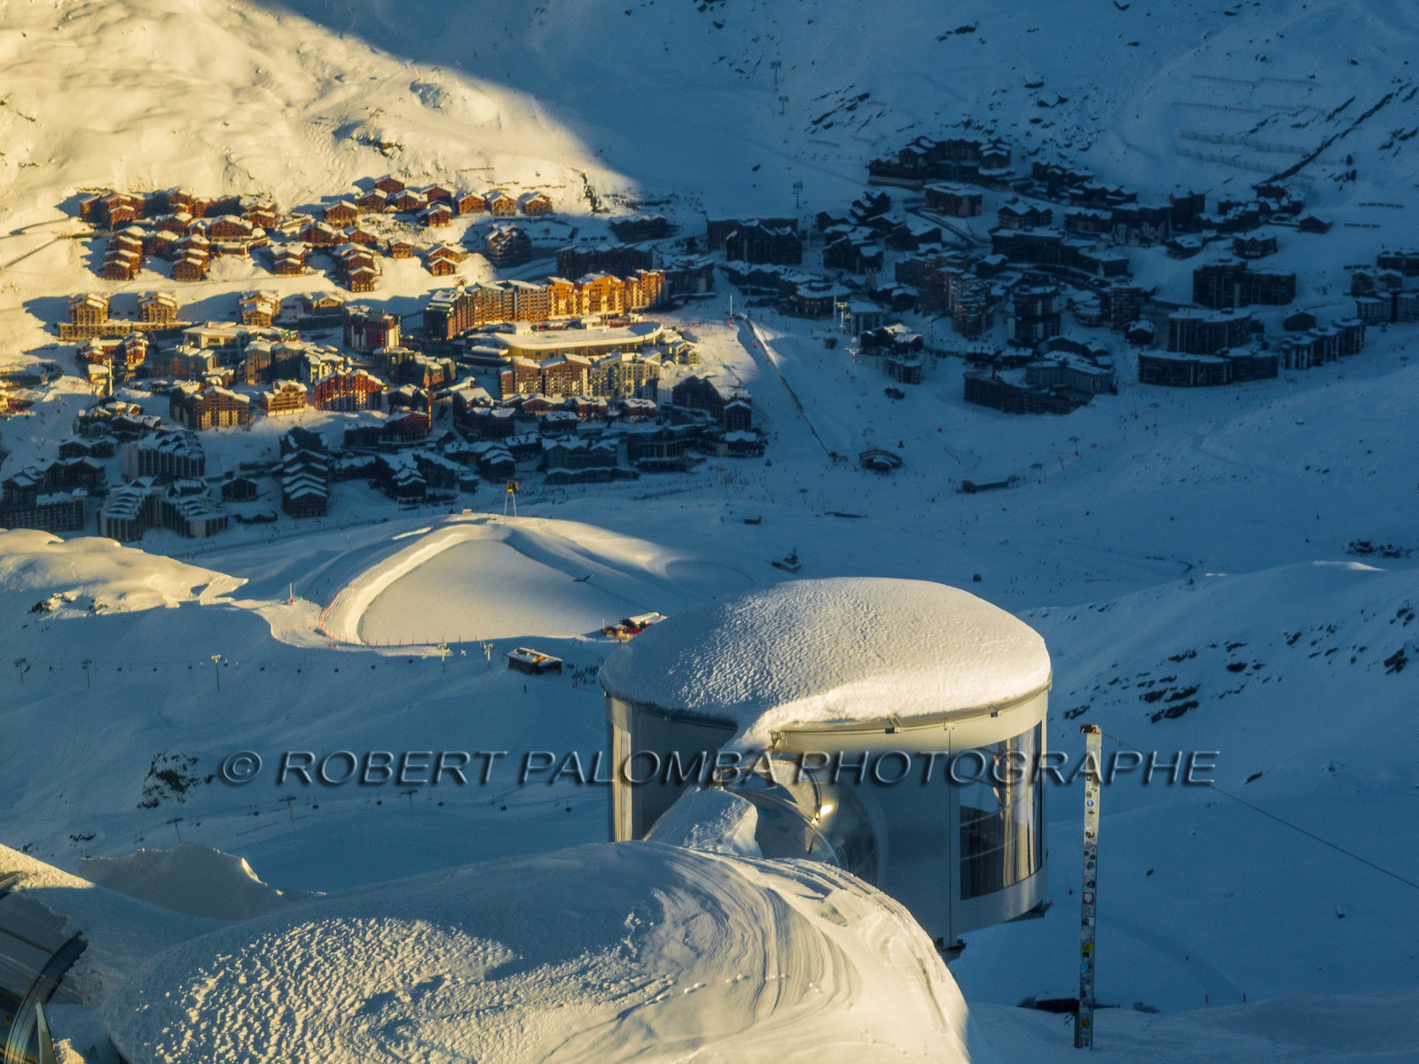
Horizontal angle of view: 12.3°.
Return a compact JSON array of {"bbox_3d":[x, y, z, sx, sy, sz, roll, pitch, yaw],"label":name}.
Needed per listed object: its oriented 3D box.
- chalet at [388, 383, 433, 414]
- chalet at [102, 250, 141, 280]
[{"bbox_3d":[-172.189,-76.942,3795.317,22.000,15.000,15.000,5,15,17],"label":"chalet"},{"bbox_3d":[-350.122,-158.851,3931.244,17.000,16.000,17.000,5,15,17],"label":"chalet"}]

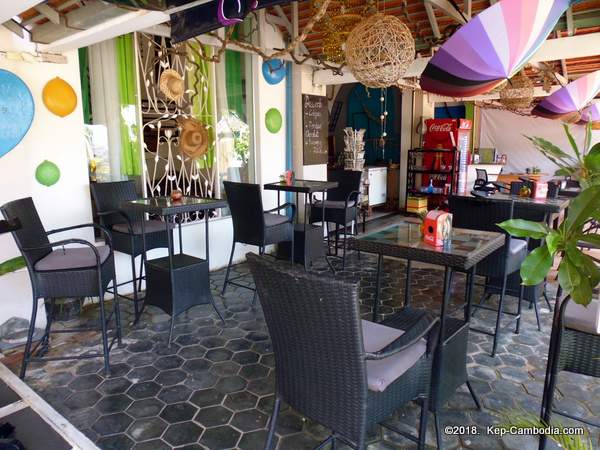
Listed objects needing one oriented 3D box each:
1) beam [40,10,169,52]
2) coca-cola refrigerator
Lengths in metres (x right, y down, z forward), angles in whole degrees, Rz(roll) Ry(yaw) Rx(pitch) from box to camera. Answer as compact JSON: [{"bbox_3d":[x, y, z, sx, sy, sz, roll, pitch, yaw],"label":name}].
[{"bbox_3d":[-1.365,-1.417,2.957,1.550,0.120,0.160,10,14,38],"label":"beam"},{"bbox_3d":[2.926,-1.141,8.394,0.650,1.860,0.710,9,14,37],"label":"coca-cola refrigerator"}]

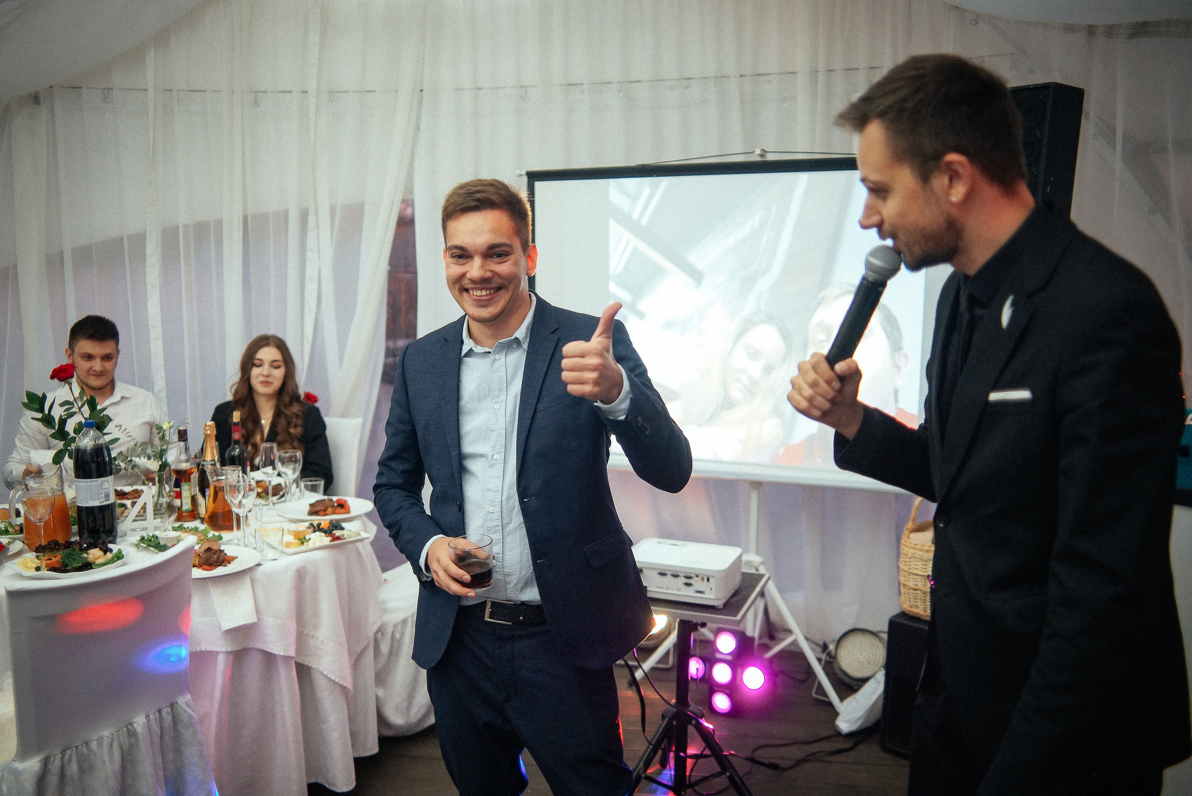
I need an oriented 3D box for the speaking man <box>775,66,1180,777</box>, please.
[{"bbox_3d":[0.485,0.461,1.320,0.480,1.818,0.520,0,9,-5],"label":"speaking man"}]

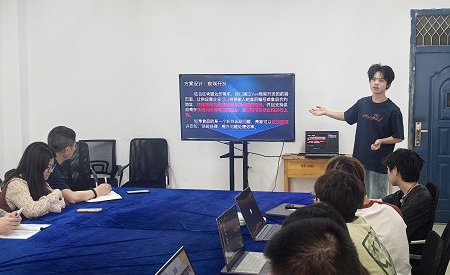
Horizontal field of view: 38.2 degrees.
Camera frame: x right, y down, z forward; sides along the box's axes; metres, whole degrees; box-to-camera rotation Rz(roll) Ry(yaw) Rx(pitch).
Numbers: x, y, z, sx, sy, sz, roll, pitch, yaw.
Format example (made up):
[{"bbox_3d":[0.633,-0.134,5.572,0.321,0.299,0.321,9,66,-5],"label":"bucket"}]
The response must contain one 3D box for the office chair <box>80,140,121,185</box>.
[{"bbox_3d":[-1.392,0.502,7.150,0.580,0.910,0.600,-1,5,-8],"label":"office chair"}]

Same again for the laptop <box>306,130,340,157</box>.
[{"bbox_3d":[1.038,0.067,6.950,0.360,0.250,0.290,0,5,6],"label":"laptop"}]

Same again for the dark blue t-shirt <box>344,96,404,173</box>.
[{"bbox_3d":[1.404,-0.028,6.100,0.540,0.730,0.310,2,6,29],"label":"dark blue t-shirt"}]

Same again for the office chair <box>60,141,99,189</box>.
[{"bbox_3d":[-1.528,0.545,6.550,0.570,0.930,0.630,-2,5,-17],"label":"office chair"}]

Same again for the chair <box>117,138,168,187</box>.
[{"bbox_3d":[-0.874,0.497,7.050,0.570,0.930,0.630,0,5,4],"label":"chair"}]

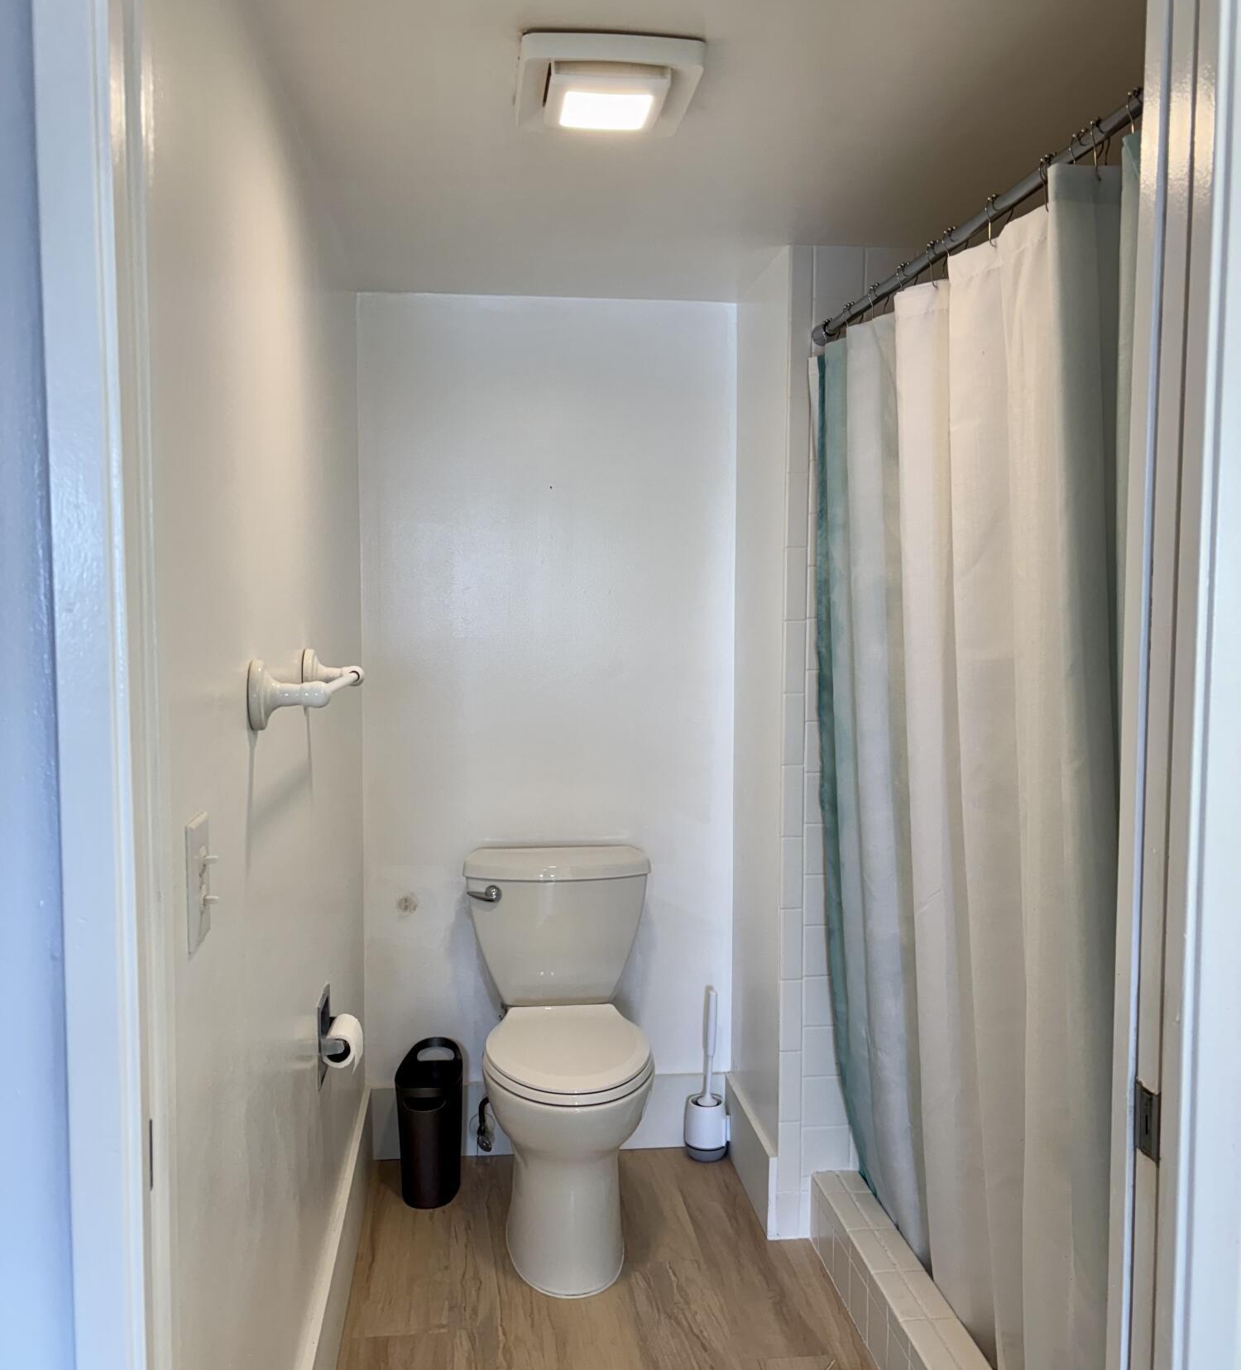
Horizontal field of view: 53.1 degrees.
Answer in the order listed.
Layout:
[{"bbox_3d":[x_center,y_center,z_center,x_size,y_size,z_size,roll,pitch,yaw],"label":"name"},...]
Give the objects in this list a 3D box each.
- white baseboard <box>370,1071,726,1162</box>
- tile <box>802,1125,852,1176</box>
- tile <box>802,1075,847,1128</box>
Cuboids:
[{"bbox_3d":[-0.171,1.080,3.110,0.882,0.184,0.017,0,4,-7],"label":"white baseboard"},{"bbox_3d":[0.447,1.012,2.701,0.108,0.108,0.010,0,4,-7],"label":"tile"},{"bbox_3d":[0.446,0.898,2.692,0.108,0.108,0.010,0,4,-7],"label":"tile"}]

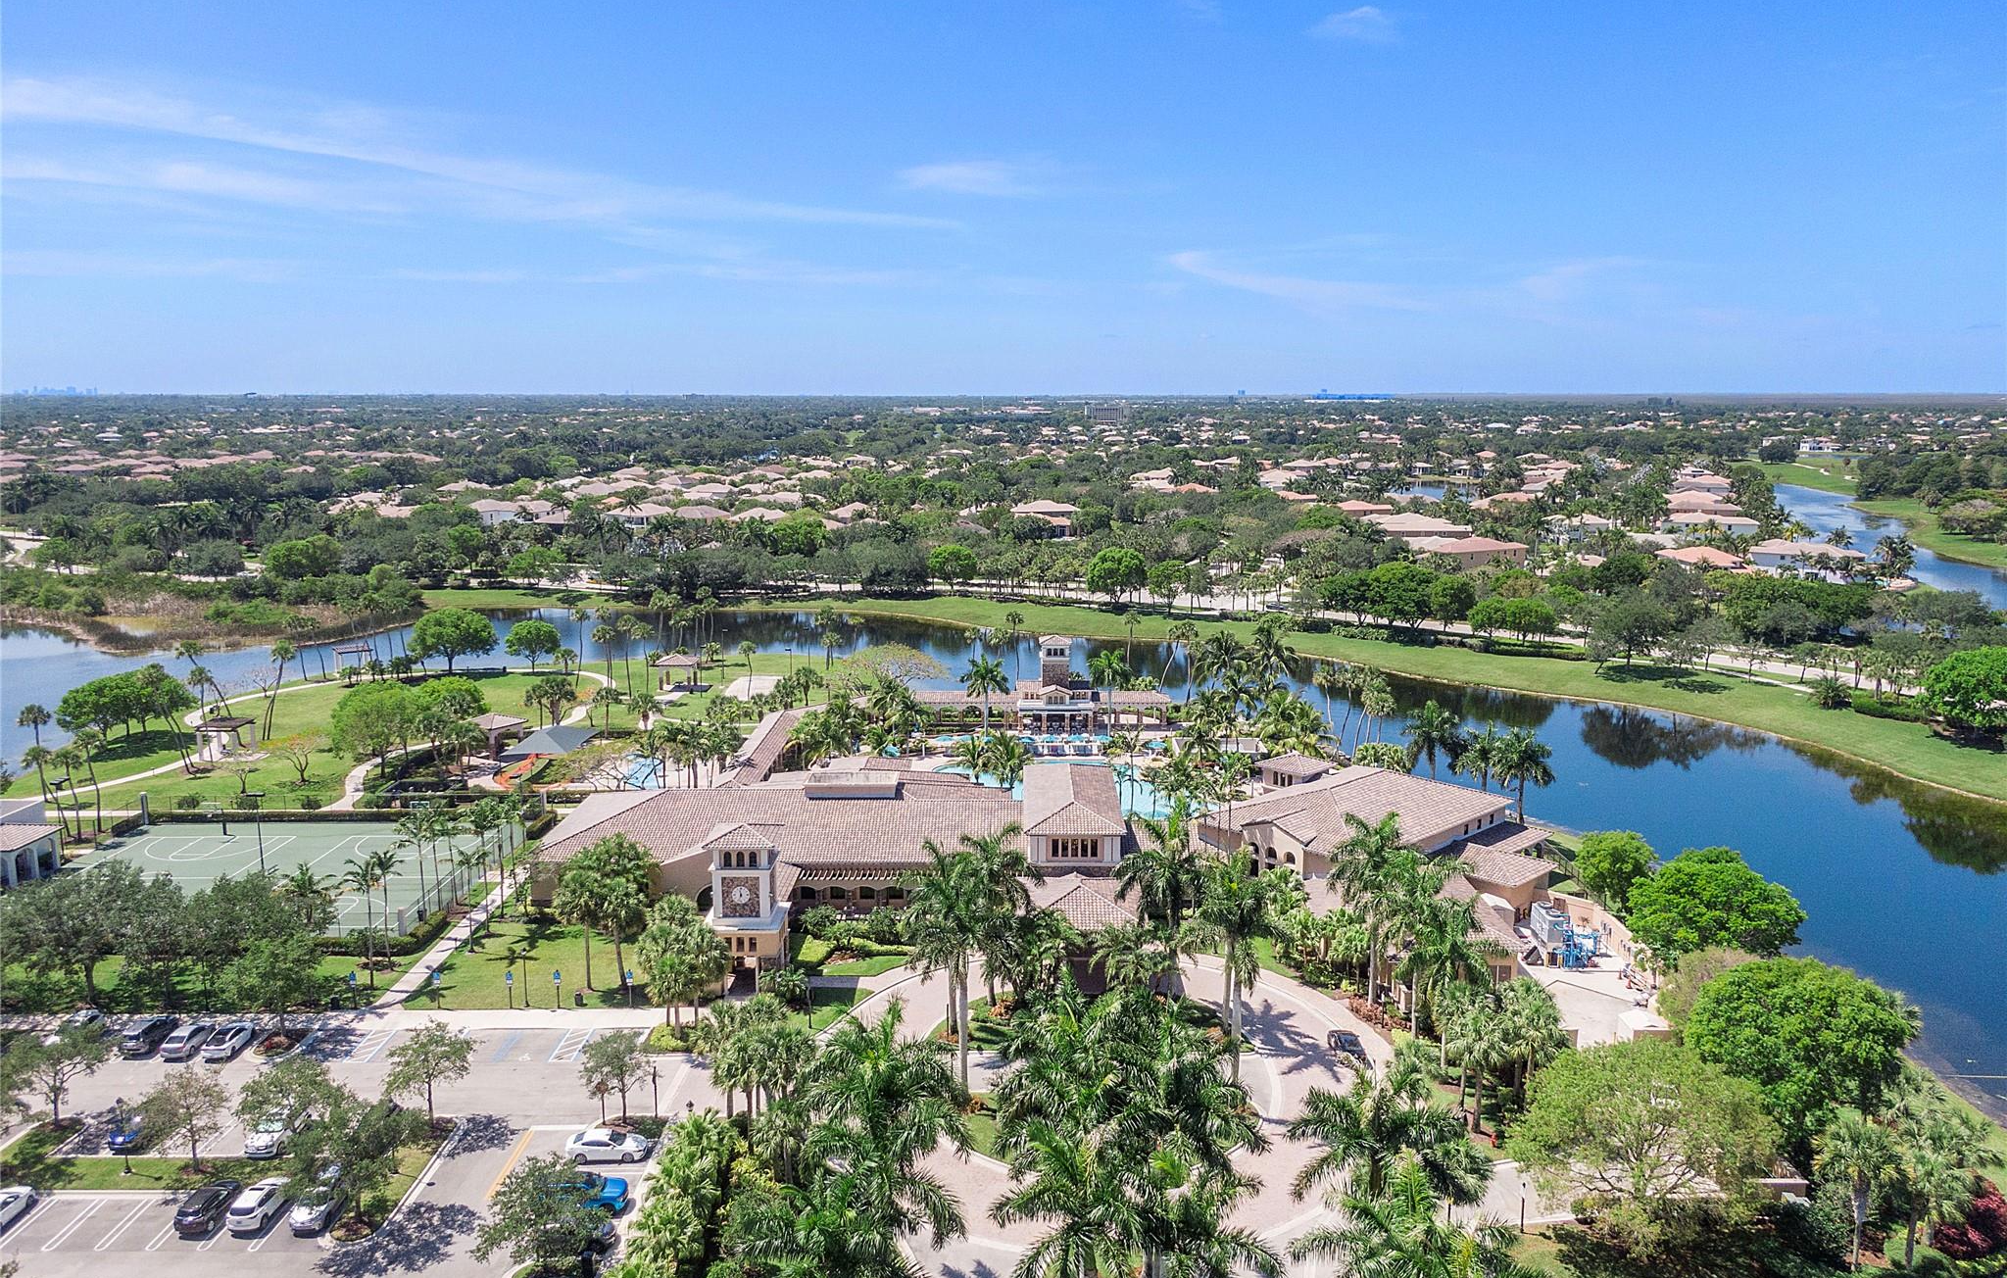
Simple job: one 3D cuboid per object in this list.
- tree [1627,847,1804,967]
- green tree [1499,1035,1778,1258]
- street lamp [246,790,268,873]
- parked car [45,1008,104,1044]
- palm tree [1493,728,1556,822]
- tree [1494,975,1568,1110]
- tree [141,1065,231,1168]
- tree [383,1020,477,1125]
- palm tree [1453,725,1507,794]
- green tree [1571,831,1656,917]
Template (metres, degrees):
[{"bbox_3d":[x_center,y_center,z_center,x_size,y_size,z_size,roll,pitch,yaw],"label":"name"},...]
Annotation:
[{"bbox_3d":[55.700,21.539,109.188,13.600,10.200,12.800,0,10,0],"label":"tree"},{"bbox_3d":[34.699,27.498,74.970,14.500,10.500,13.800,0,10,0],"label":"green tree"},{"bbox_3d":[-70.250,18.535,130.911,1.950,8.460,0.550,0,10,0],"label":"street lamp"},{"bbox_3d":[-64.800,27.532,97.103,1.870,1.650,4.600,0,10,0],"label":"parked car"},{"bbox_3d":[54.100,14.774,145.362,6.400,10.800,6.400,0,10,0],"label":"palm tree"},{"bbox_3d":[34.025,25.915,89.552,4.600,8.540,4.600,0,10,0],"label":"tree"},{"bbox_3d":[-48.173,28.271,81.931,5.500,6.600,5.500,0,10,0],"label":"tree"},{"bbox_3d":[-35.847,27.203,86.857,5.800,6.900,5.800,0,10,0],"label":"tree"},{"bbox_3d":[51.900,14.190,150.336,5.800,10.200,5.800,0,10,0],"label":"palm tree"},{"bbox_3d":[52.691,20.344,120.249,7.310,7.660,7.310,0,10,0],"label":"green tree"}]

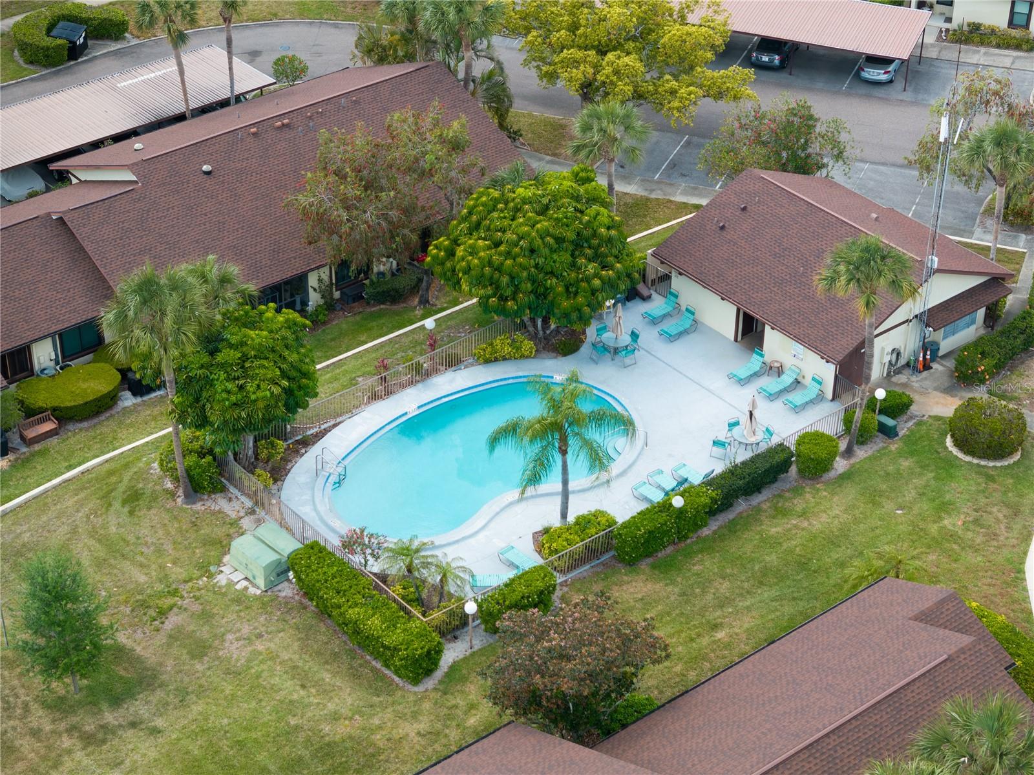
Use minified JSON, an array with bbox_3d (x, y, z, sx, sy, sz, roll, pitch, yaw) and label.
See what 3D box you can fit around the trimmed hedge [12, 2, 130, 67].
[{"bbox_3d":[-24.646,-19.207,113.607,5.000,1.350,5.300,12,36,17],"label":"trimmed hedge"}]

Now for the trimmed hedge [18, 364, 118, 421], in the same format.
[{"bbox_3d":[-17.060,0.298,80.178,3.850,0.870,2.500,-24,41,-32],"label":"trimmed hedge"}]

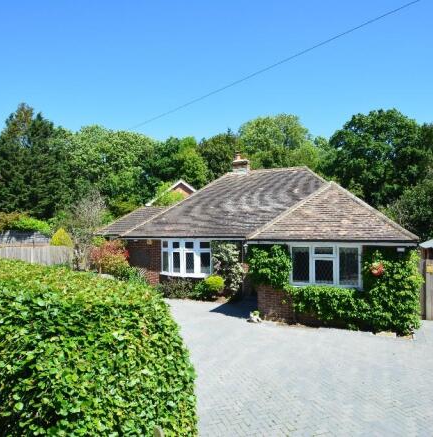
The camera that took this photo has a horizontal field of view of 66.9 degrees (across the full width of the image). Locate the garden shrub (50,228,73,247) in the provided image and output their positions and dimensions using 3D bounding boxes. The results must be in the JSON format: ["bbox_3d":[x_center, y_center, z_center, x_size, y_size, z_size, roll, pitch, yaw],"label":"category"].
[{"bbox_3d":[-9.936,1.951,20.939,1.538,2.622,1.538,0,-2,0],"label":"garden shrub"}]

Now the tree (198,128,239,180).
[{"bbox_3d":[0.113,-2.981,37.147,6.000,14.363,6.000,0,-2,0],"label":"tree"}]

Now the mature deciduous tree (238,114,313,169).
[{"bbox_3d":[7.384,-4.326,41.204,9.512,17.373,9.512,0,-2,0],"label":"mature deciduous tree"}]

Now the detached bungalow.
[{"bbox_3d":[0.799,0.007,15.566,13.800,6.600,9.900,-1,-2,24],"label":"detached bungalow"}]

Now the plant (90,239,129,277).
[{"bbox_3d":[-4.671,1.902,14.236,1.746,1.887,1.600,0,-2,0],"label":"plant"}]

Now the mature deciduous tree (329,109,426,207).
[{"bbox_3d":[15.235,-3.222,31.152,9.084,14.369,9.084,0,-2,0],"label":"mature deciduous tree"}]

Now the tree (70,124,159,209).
[{"bbox_3d":[-10.275,-2.712,33.134,8.663,13.508,8.663,0,-2,0],"label":"tree"}]

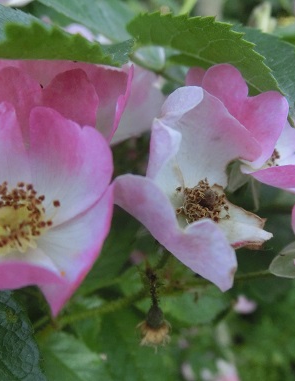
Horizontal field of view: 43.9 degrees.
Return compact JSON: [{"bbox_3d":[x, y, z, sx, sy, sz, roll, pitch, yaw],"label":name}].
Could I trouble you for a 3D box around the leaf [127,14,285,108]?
[{"bbox_3d":[0.024,-0.052,0.147,0.063,0.023,0.018,17,12,-3],"label":"leaf"}]

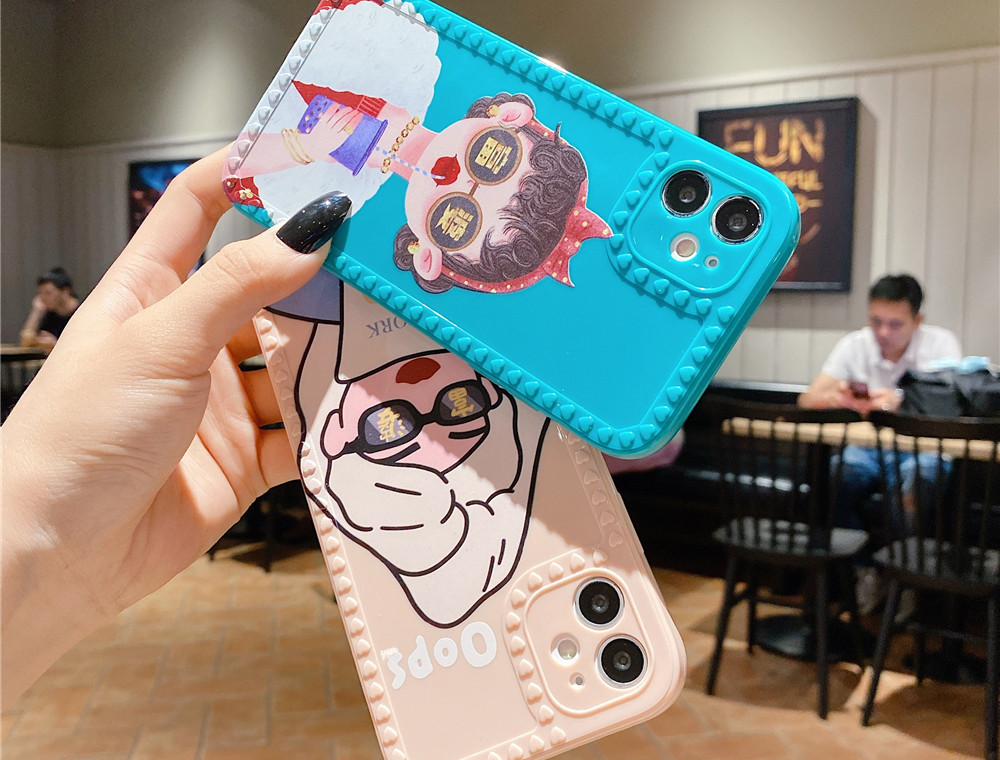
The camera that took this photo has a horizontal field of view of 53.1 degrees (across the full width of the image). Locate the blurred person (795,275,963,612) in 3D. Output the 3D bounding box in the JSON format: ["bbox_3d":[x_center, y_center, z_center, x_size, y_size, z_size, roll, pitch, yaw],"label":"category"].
[{"bbox_3d":[1.285,0.240,3.380,0.550,1.190,0.700,3,6,27],"label":"blurred person"}]

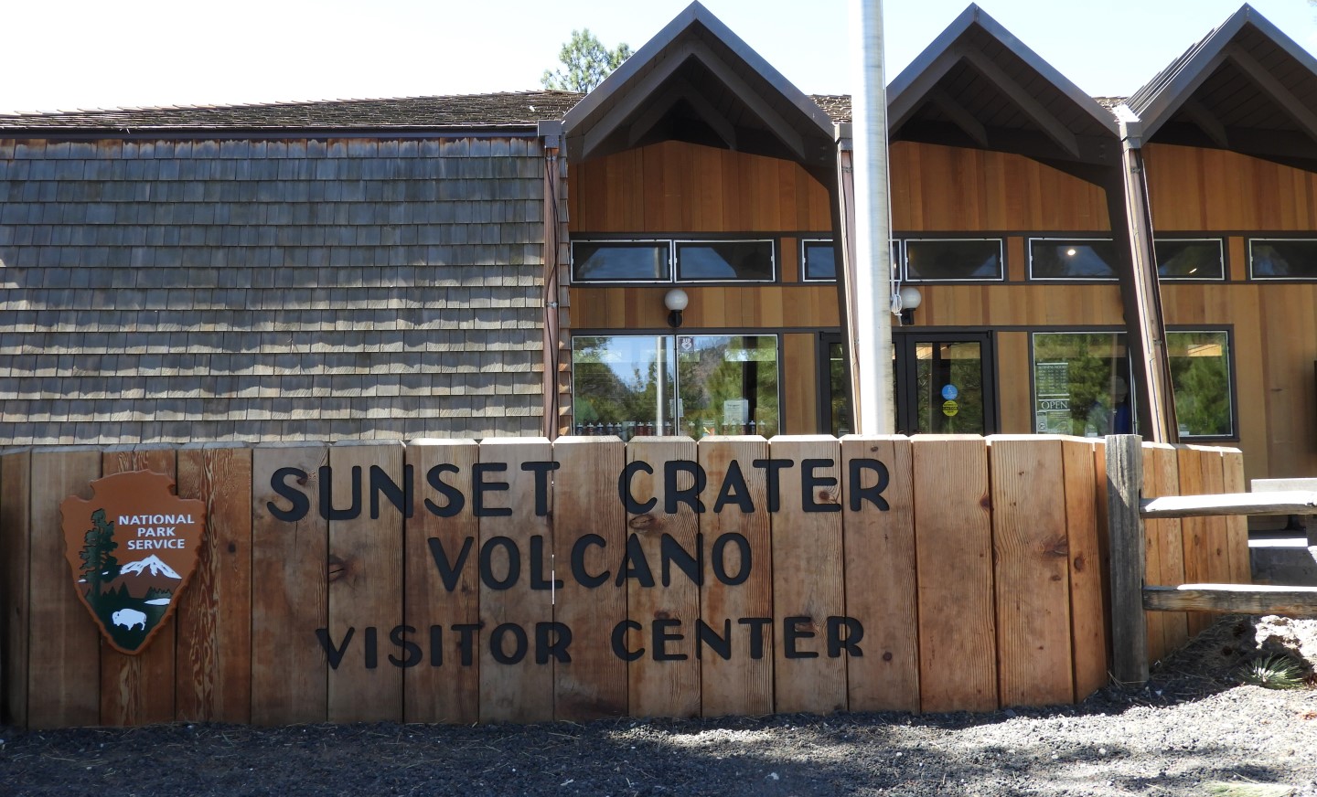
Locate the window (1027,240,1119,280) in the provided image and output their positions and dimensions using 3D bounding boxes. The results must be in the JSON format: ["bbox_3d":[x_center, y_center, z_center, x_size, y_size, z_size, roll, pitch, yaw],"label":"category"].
[{"bbox_3d":[4.522,-1.492,14.361,1.080,0.457,0.100,-1,-5,-4],"label":"window"}]

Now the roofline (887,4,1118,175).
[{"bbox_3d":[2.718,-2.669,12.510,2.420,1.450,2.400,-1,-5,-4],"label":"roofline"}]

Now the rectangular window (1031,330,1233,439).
[{"bbox_3d":[5.094,-0.148,14.291,2.214,1.184,0.100,-1,-5,-4],"label":"rectangular window"}]

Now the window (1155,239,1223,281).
[{"bbox_3d":[5.619,-1.504,14.446,1.080,0.457,0.100,-1,-5,-4],"label":"window"}]

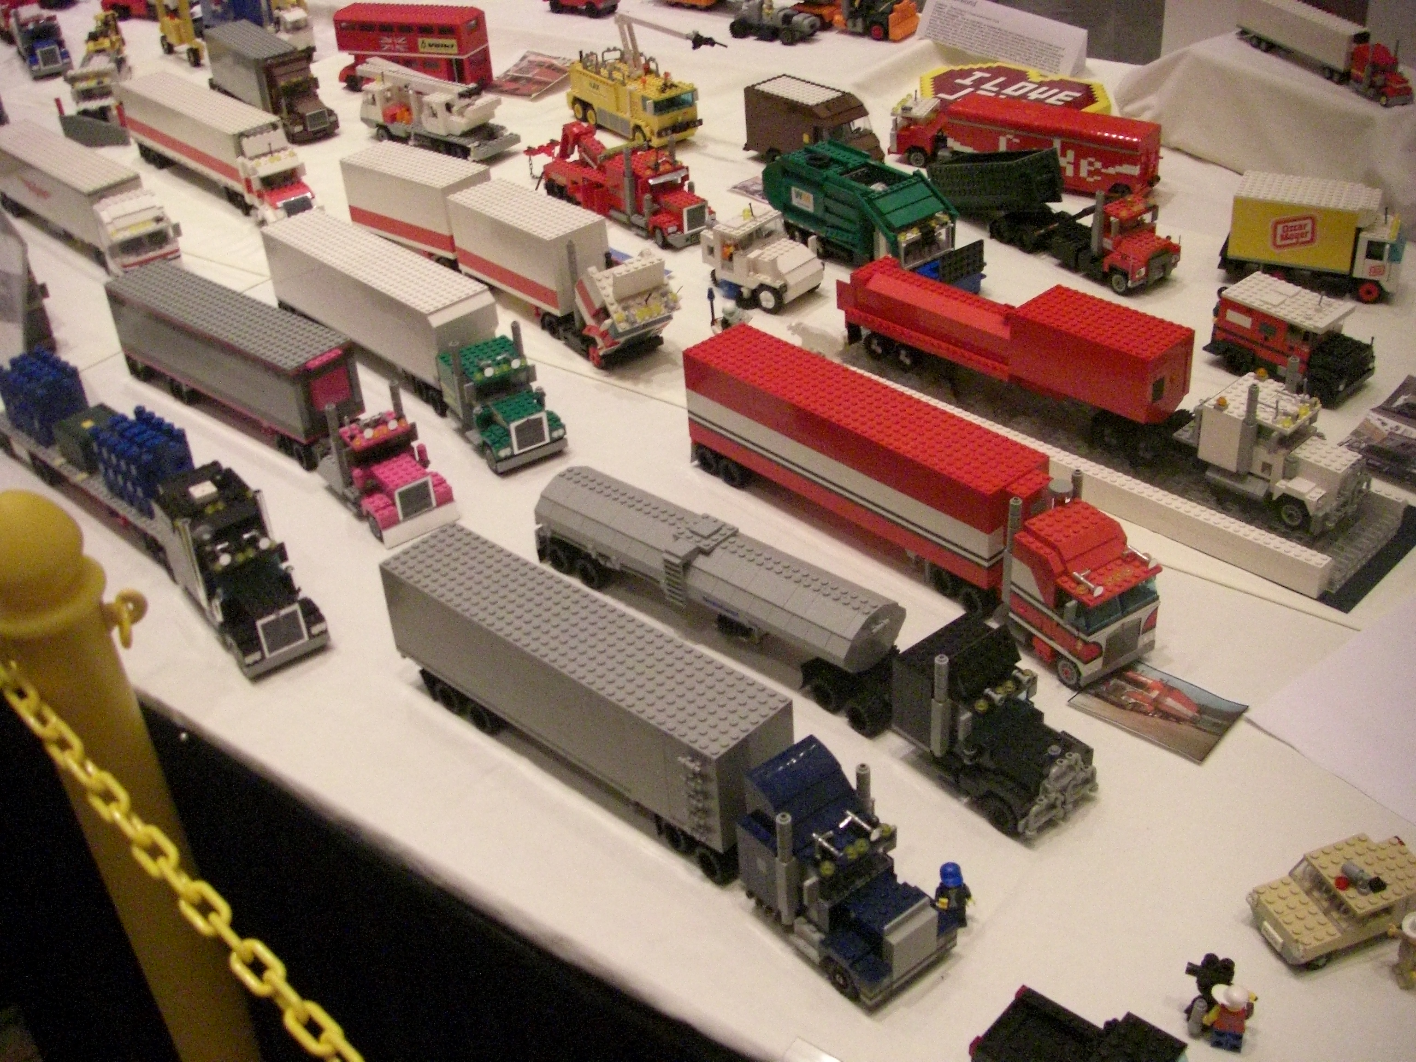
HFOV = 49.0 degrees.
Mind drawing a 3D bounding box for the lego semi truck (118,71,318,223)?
[{"bbox_3d":[-0.598,-0.471,1.924,0.070,0.111,0.420,-28,40,-31],"label":"lego semi truck"}]

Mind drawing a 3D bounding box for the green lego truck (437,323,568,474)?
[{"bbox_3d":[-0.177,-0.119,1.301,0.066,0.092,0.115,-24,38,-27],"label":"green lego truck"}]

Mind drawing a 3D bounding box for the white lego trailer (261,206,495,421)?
[{"bbox_3d":[-0.305,-0.208,1.449,0.064,0.103,0.313,-29,41,-32],"label":"white lego trailer"}]

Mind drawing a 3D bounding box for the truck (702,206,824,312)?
[{"bbox_3d":[0.054,-0.265,1.500,0.097,0.077,0.065,25,44,36],"label":"truck"}]

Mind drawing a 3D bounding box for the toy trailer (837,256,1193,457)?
[{"bbox_3d":[0.248,-0.164,1.318,0.064,0.095,0.327,-31,42,-33],"label":"toy trailer"}]

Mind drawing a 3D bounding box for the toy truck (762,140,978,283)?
[{"bbox_3d":[0.165,-0.323,1.577,0.076,0.097,0.241,-28,40,-31],"label":"toy truck"}]

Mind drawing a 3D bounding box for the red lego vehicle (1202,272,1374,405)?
[{"bbox_3d":[0.500,-0.169,1.334,0.070,0.071,0.137,-28,41,-31],"label":"red lego vehicle"}]

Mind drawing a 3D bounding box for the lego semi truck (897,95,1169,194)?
[{"bbox_3d":[0.352,-0.439,1.750,0.310,0.076,0.064,19,40,32],"label":"lego semi truck"}]

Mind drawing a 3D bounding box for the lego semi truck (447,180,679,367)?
[{"bbox_3d":[-0.141,-0.249,1.496,0.073,0.104,0.281,-28,40,-31],"label":"lego semi truck"}]

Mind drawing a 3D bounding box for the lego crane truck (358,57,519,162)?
[{"bbox_3d":[-0.366,-0.552,2.032,0.268,0.088,0.075,26,44,37],"label":"lego crane truck"}]

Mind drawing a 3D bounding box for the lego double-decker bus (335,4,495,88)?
[{"bbox_3d":[-0.421,-0.690,2.224,0.222,0.120,0.064,11,37,21],"label":"lego double-decker bus"}]

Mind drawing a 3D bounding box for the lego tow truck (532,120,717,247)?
[{"bbox_3d":[-0.100,-0.400,1.722,0.061,0.101,0.293,-25,38,-28],"label":"lego tow truck"}]

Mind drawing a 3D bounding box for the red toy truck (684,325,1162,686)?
[{"bbox_3d":[0.141,-0.033,1.116,0.076,0.107,0.414,-27,40,-30],"label":"red toy truck"}]

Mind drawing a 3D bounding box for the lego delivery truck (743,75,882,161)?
[{"bbox_3d":[0.122,-0.463,1.802,0.064,0.089,0.163,-30,41,-34],"label":"lego delivery truck"}]

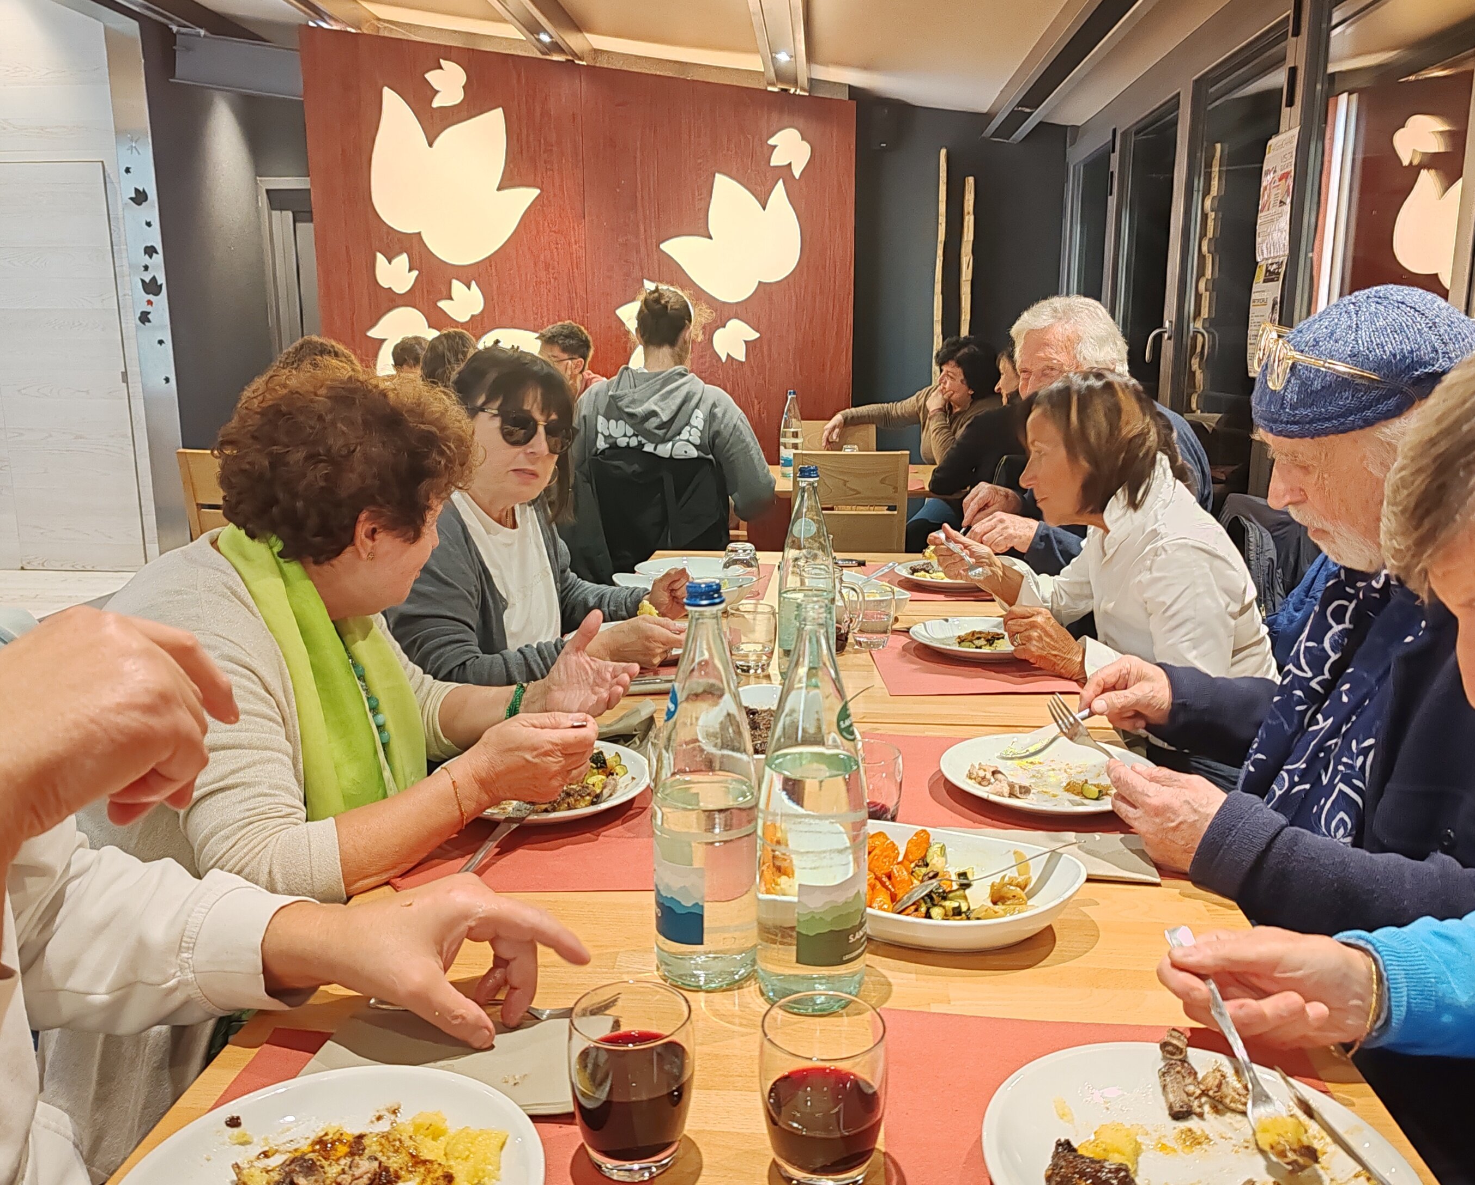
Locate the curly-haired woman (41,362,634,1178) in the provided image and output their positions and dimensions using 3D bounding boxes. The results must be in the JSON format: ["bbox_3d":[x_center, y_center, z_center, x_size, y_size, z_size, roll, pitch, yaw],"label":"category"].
[{"bbox_3d":[-0.429,0.365,1.363,0.620,1.220,0.500,2,12,10],"label":"curly-haired woman"}]

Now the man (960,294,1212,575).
[{"bbox_3d":[0.739,0.052,2.642,0.600,1.345,0.520,-1,11,-1],"label":"man"}]

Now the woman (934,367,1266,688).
[{"bbox_3d":[0.622,0.235,2.074,0.620,1.210,0.500,1,11,4],"label":"woman"}]

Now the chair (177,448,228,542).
[{"bbox_3d":[-1.661,-0.082,4.426,0.410,0.890,0.480,1,12,8],"label":"chair"}]

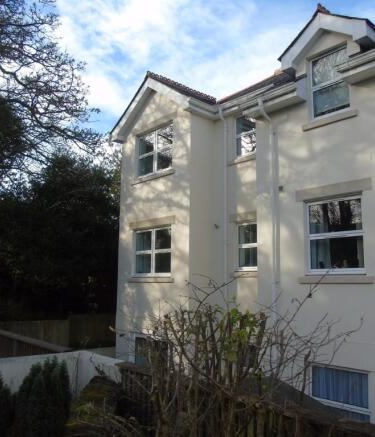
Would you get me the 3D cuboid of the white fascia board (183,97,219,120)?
[{"bbox_3d":[0.396,-2.620,10.151,1.066,0.349,0.291,9,-12,-42],"label":"white fascia board"}]

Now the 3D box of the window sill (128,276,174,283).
[{"bbox_3d":[-0.892,1.541,10.451,0.126,0.116,1.803,9,-12,-42],"label":"window sill"}]

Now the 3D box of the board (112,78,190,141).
[{"bbox_3d":[-1.014,-2.994,11.143,0.242,1.386,3.373,9,-12,-42],"label":"board"}]

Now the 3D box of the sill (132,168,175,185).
[{"bbox_3d":[-0.864,-1.060,10.882,0.126,0.121,1.774,9,-12,-42],"label":"sill"}]

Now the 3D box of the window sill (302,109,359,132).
[{"bbox_3d":[2.413,-1.623,7.076,0.126,0.107,0.989,9,-12,-42],"label":"window sill"}]

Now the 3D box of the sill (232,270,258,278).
[{"bbox_3d":[1.409,1.294,9.635,0.126,0.121,1.018,9,-12,-42],"label":"sill"}]

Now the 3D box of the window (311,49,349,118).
[{"bbox_3d":[2.448,-2.325,7.250,0.097,1.115,0.737,9,-12,-42],"label":"window"}]

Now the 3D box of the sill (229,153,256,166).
[{"bbox_3d":[1.438,-1.398,10.080,0.126,0.121,1.037,9,-12,-42],"label":"sill"}]

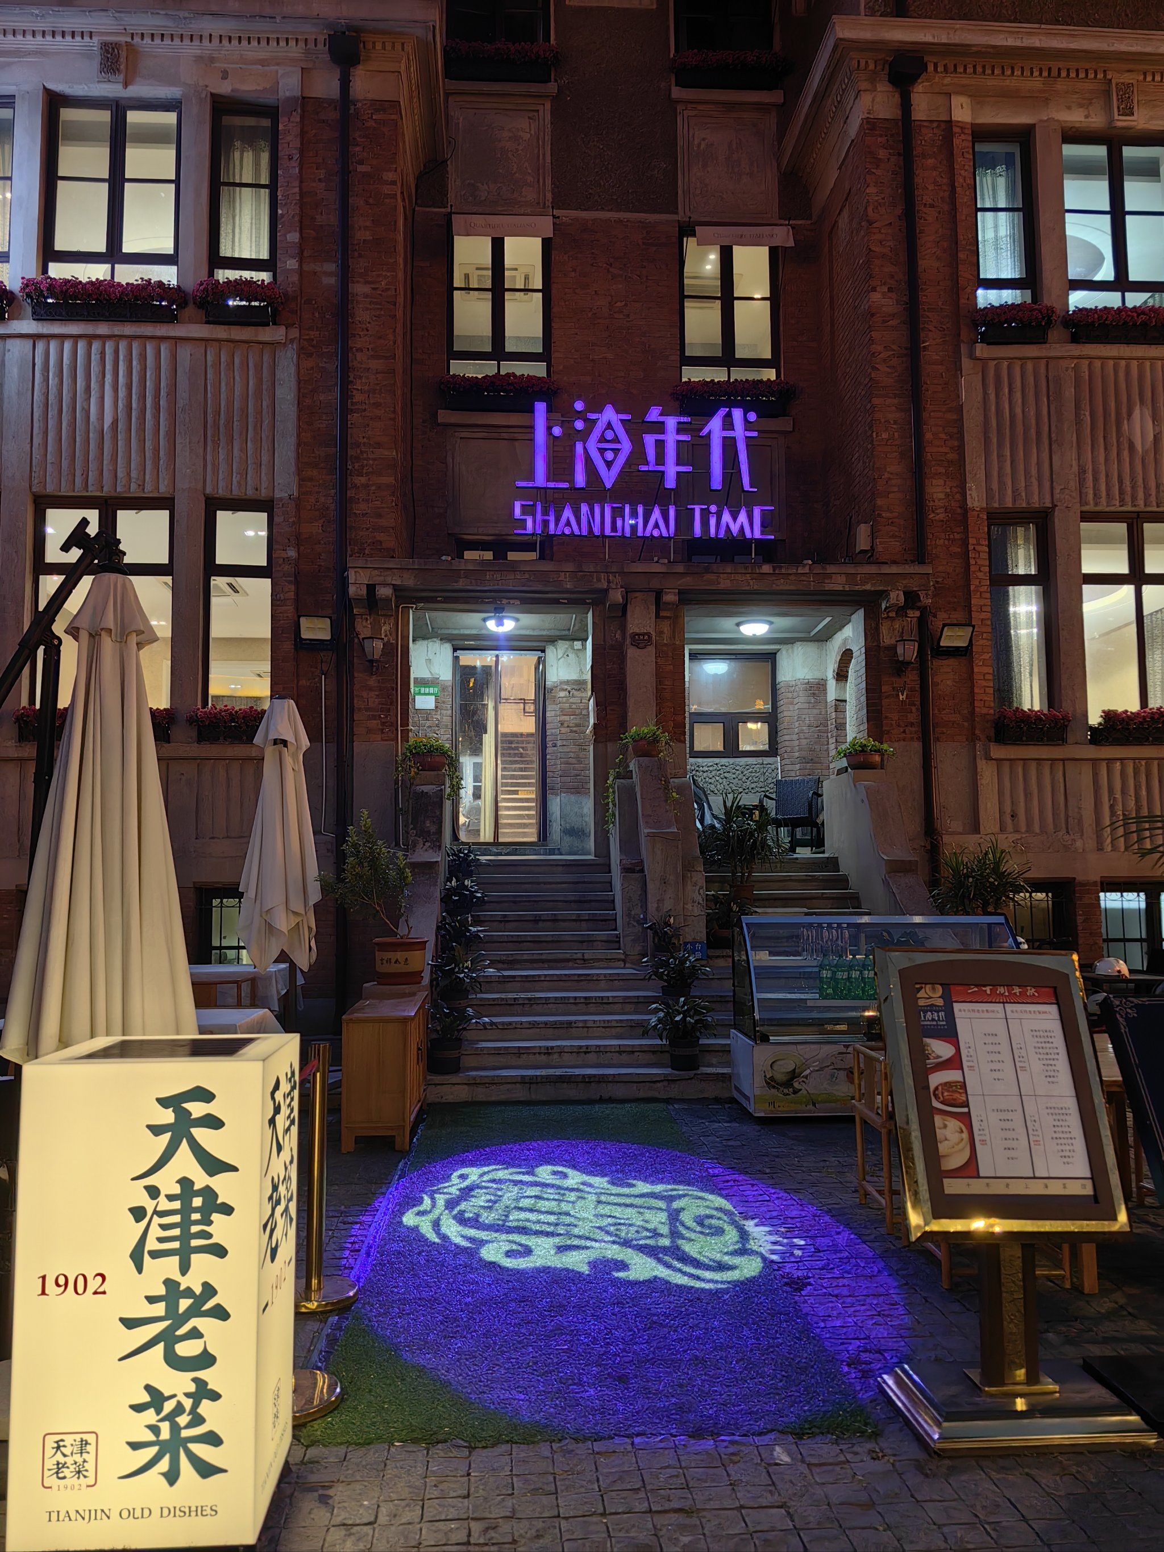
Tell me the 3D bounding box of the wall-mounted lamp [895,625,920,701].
[{"bbox_3d":[2.995,-1.051,11.156,0.240,0.644,0.240,0,-5,-4],"label":"wall-mounted lamp"}]

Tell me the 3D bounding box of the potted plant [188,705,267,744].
[{"bbox_3d":[-3.171,-0.455,11.080,0.796,0.353,0.280,0,-5,-4],"label":"potted plant"}]

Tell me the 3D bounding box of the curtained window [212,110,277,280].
[{"bbox_3d":[-3.222,-5.476,11.533,0.624,1.951,0.140,0,-5,-4],"label":"curtained window"}]

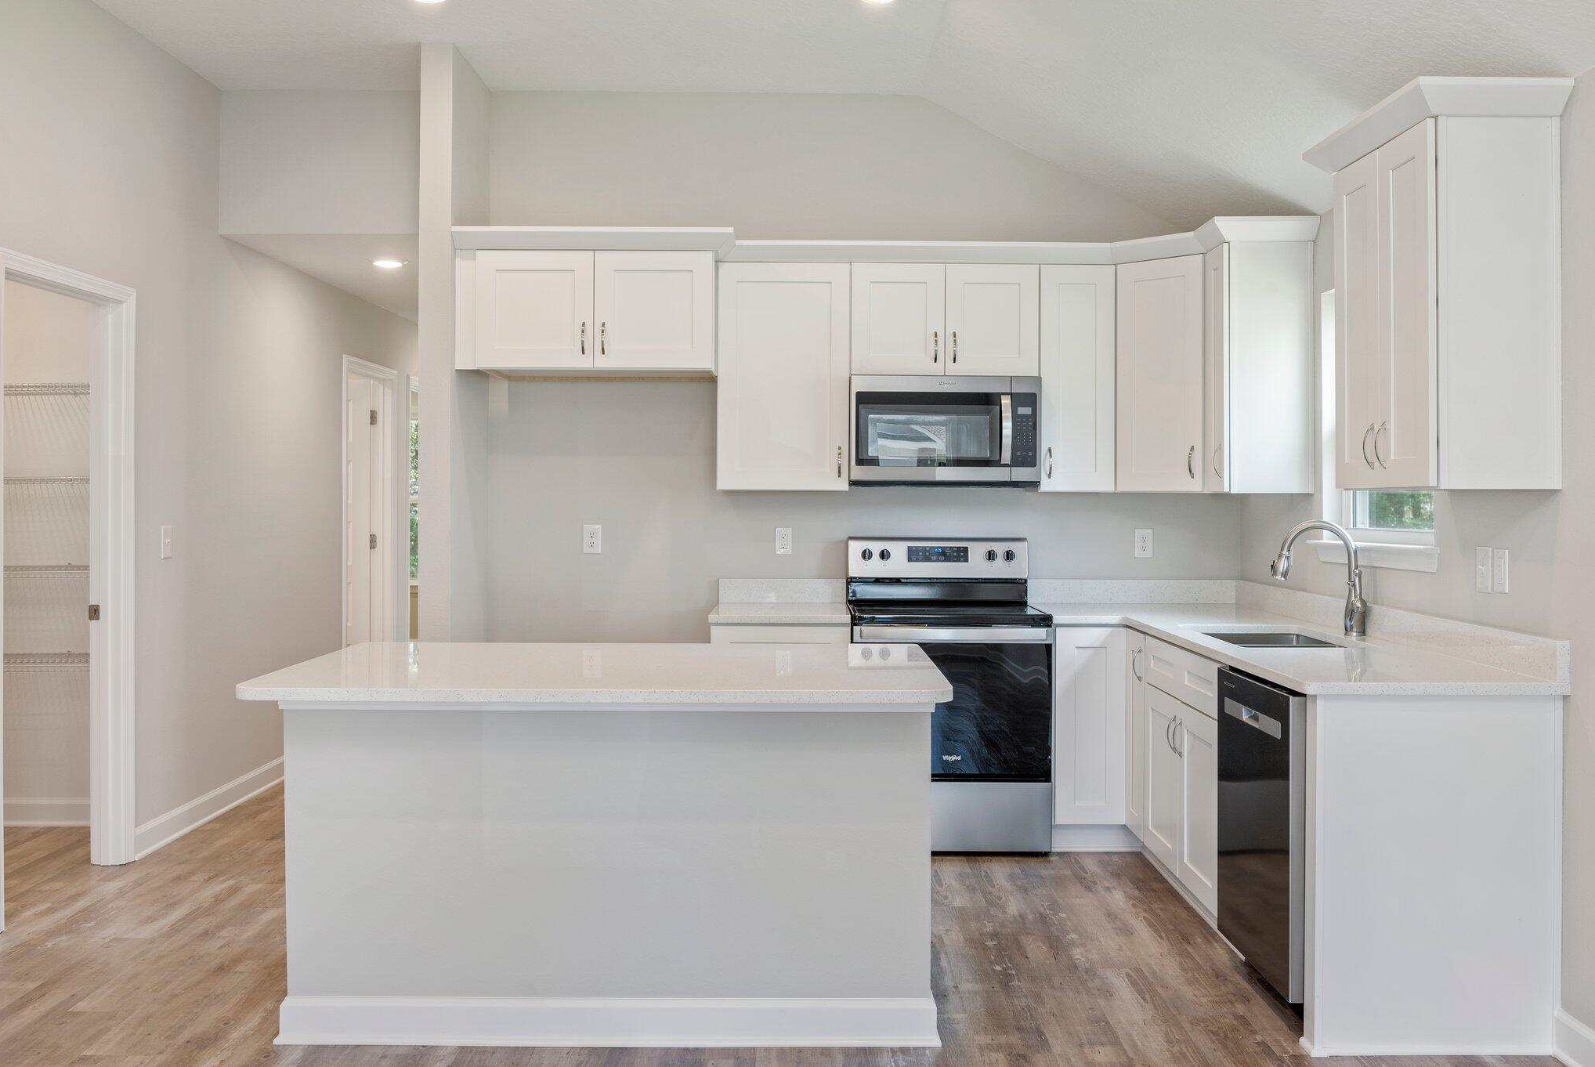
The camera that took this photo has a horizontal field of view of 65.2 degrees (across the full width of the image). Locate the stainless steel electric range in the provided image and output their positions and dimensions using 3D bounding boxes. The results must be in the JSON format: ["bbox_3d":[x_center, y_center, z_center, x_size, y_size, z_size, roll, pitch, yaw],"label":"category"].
[{"bbox_3d":[0.587,0.624,4.987,0.758,1.194,0.693,0,2,0],"label":"stainless steel electric range"}]

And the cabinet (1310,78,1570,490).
[{"bbox_3d":[1.691,-0.613,3.344,0.350,0.993,0.653,0,2,0],"label":"cabinet"}]

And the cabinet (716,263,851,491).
[{"bbox_3d":[-0.055,-0.626,5.153,0.528,0.912,0.330,0,2,0],"label":"cabinet"}]

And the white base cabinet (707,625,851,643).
[{"bbox_3d":[-0.064,0.768,5.060,0.530,0.876,0.630,0,2,0],"label":"white base cabinet"}]

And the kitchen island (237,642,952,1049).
[{"bbox_3d":[-0.475,0.803,3.371,1.687,0.917,0.879,0,2,0],"label":"kitchen island"}]

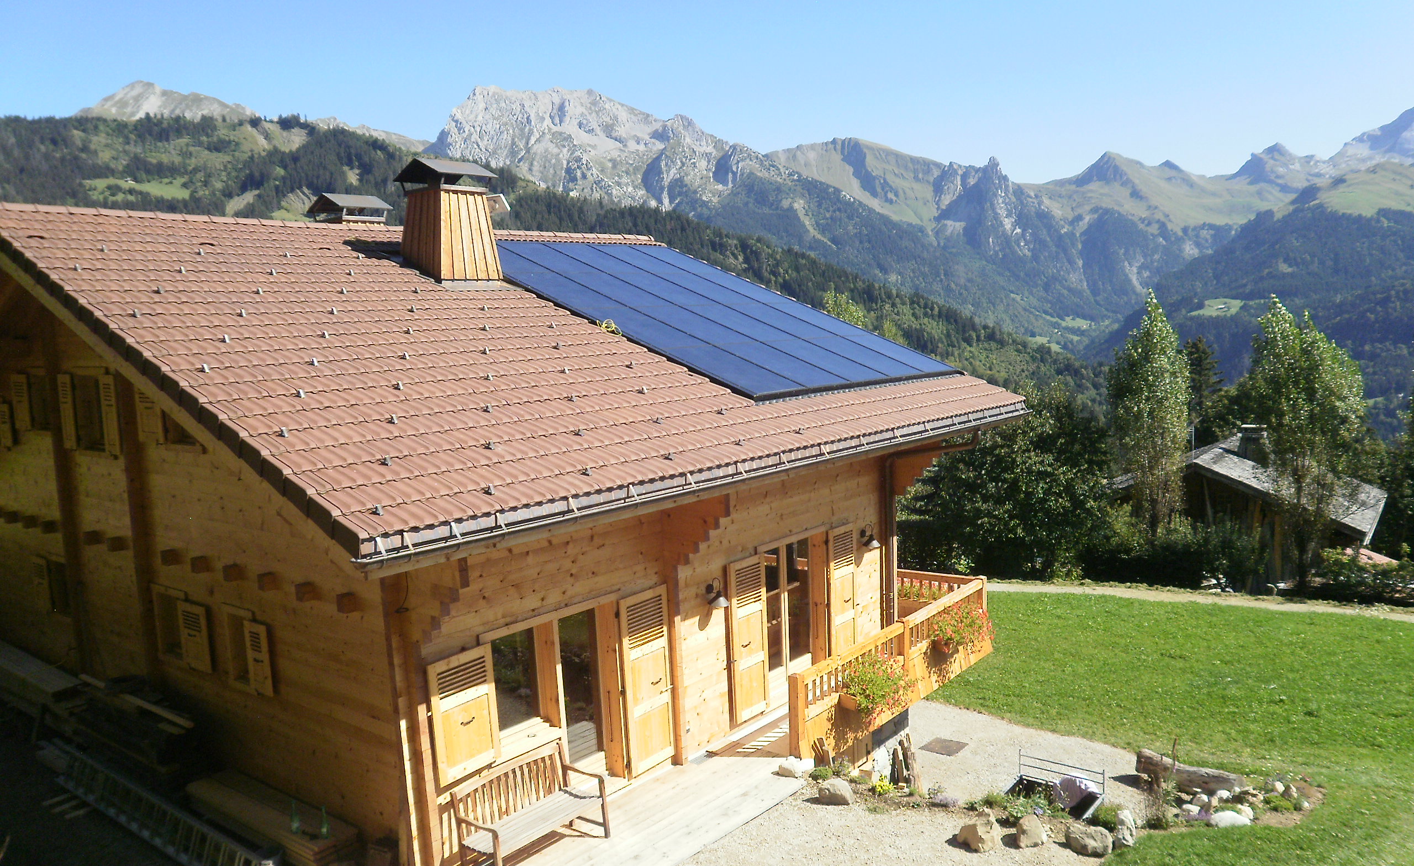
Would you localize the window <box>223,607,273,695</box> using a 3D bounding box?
[{"bbox_3d":[-5.036,2.385,11.582,0.950,0.930,0.160,3,8,39],"label":"window"}]

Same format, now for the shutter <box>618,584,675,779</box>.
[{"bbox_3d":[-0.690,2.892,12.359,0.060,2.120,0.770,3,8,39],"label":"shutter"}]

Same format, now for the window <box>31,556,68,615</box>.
[{"bbox_3d":[-9.387,2.175,15.190,1.280,0.820,0.130,3,8,39],"label":"window"}]

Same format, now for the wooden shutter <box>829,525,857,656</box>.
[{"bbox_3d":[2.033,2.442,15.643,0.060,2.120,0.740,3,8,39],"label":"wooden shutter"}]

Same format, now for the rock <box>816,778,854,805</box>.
[{"bbox_3d":[1.476,4.045,12.119,0.400,0.270,0.300,-2,7,6],"label":"rock"}]

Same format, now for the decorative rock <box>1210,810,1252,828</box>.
[{"bbox_3d":[6.104,4.499,12.393,0.490,0.200,0.300,1,7,26],"label":"decorative rock"}]

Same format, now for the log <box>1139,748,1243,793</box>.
[{"bbox_3d":[7.203,5.034,15.769,1.480,0.340,0.350,3,8,39],"label":"log"}]

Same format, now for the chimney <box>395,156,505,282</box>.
[{"bbox_3d":[-3.745,-3.013,15.287,1.040,1.700,1.070,3,8,39],"label":"chimney"}]

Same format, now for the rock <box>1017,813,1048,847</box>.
[{"bbox_3d":[3.341,4.090,10.924,0.320,0.330,0.290,0,6,17],"label":"rock"}]

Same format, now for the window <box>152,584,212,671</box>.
[{"bbox_3d":[-6.208,2.301,12.567,1.280,0.860,0.130,3,8,39],"label":"window"}]

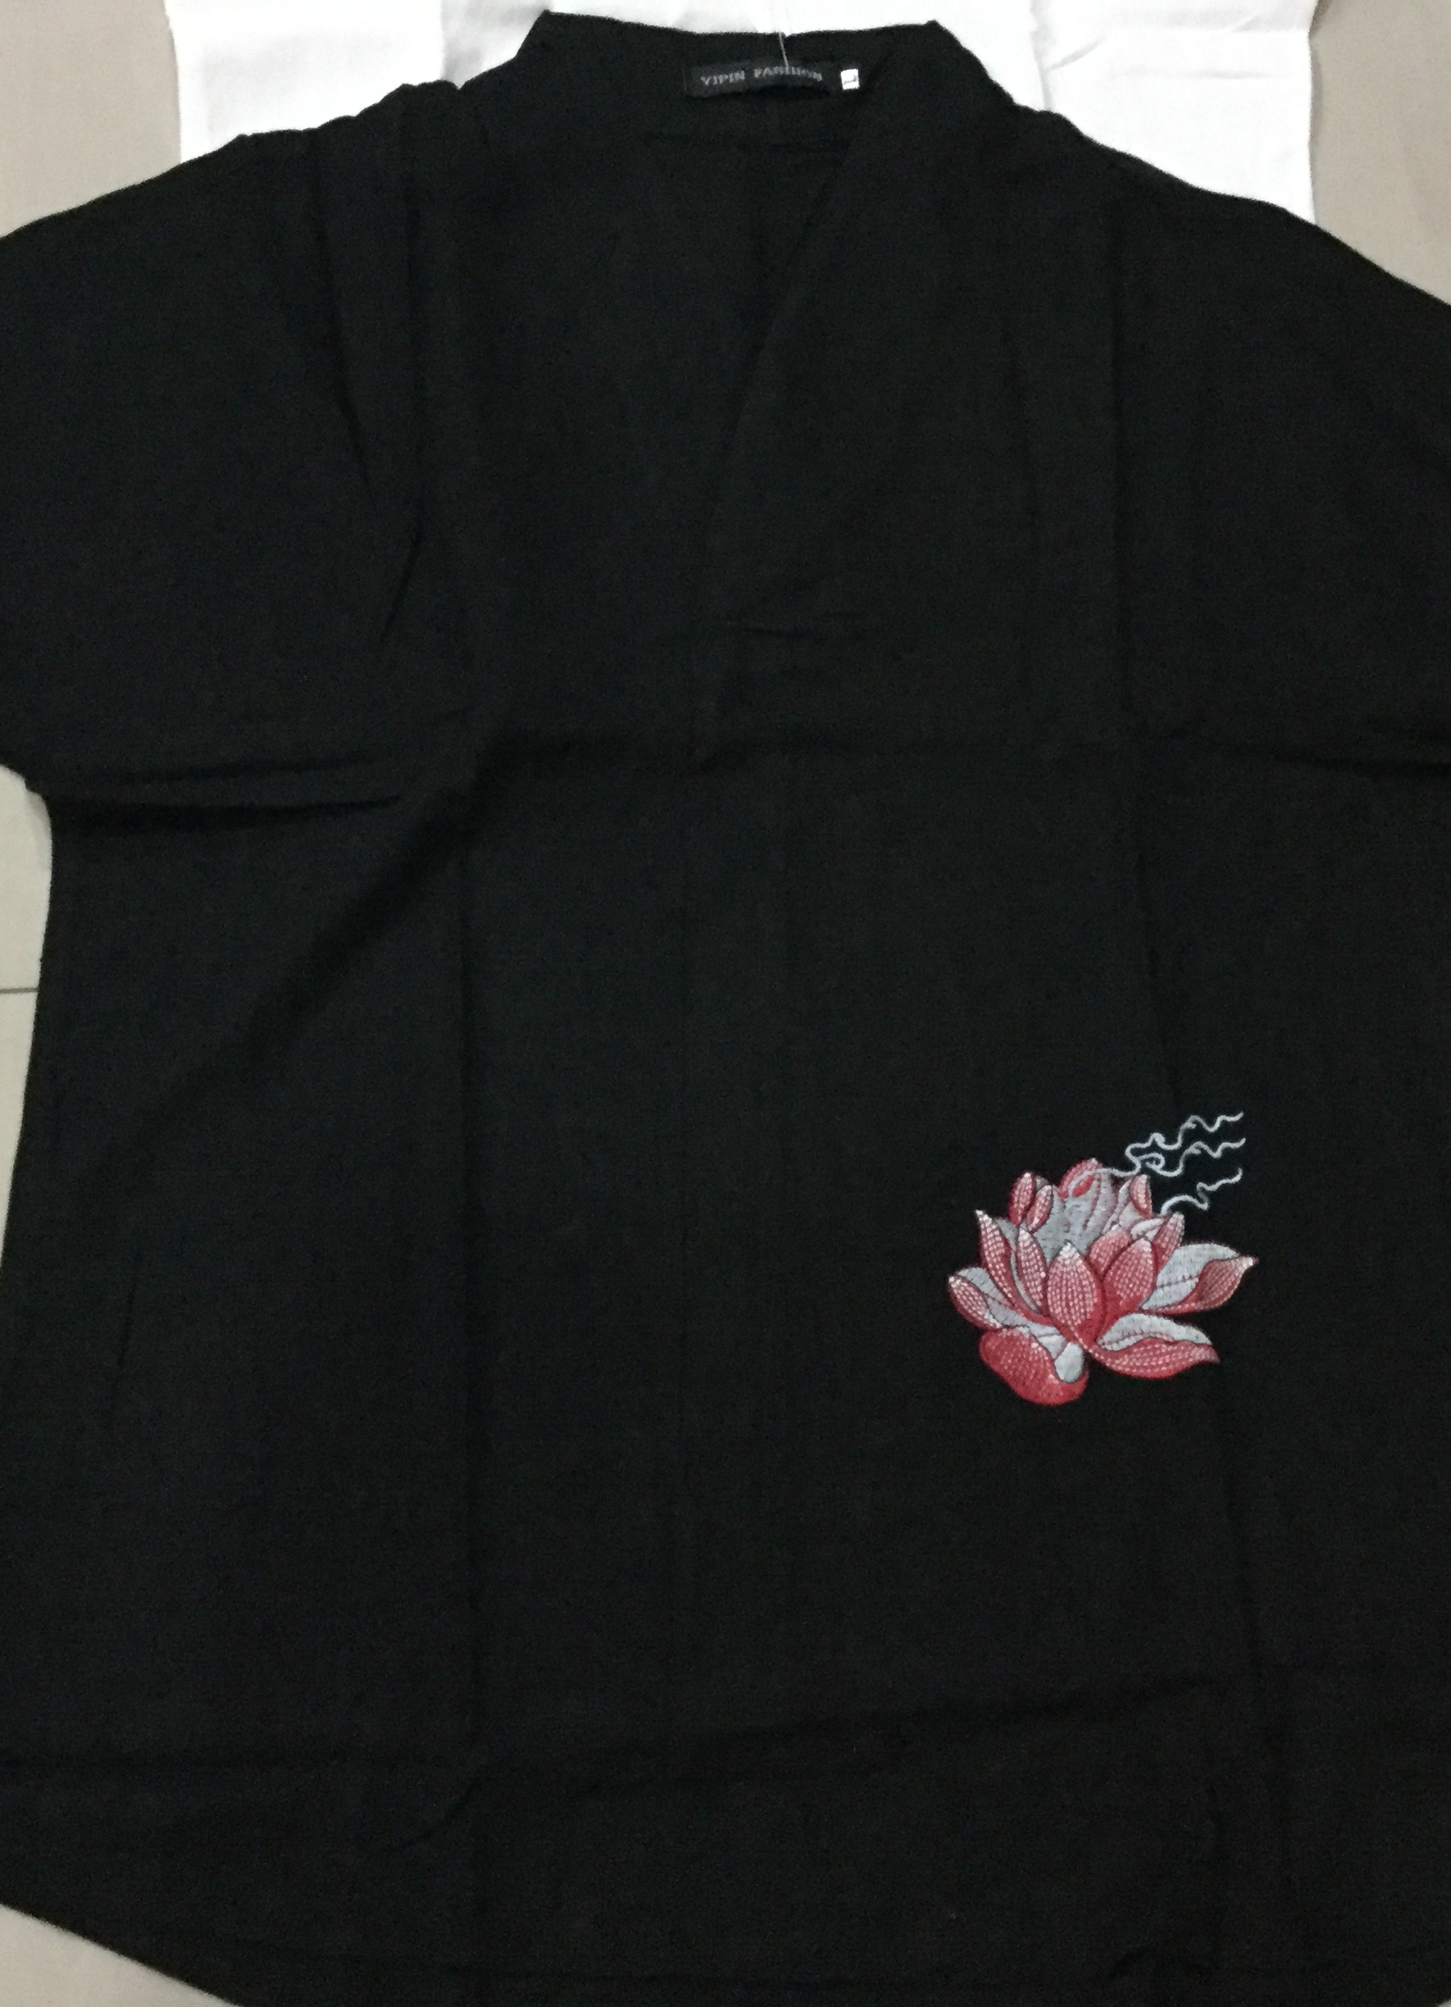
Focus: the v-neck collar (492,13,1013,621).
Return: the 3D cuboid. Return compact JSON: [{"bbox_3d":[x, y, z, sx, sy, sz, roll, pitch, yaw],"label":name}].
[{"bbox_3d":[0.011,-0.269,0.916,0.199,0.036,0.284,2,67,-4],"label":"v-neck collar"}]

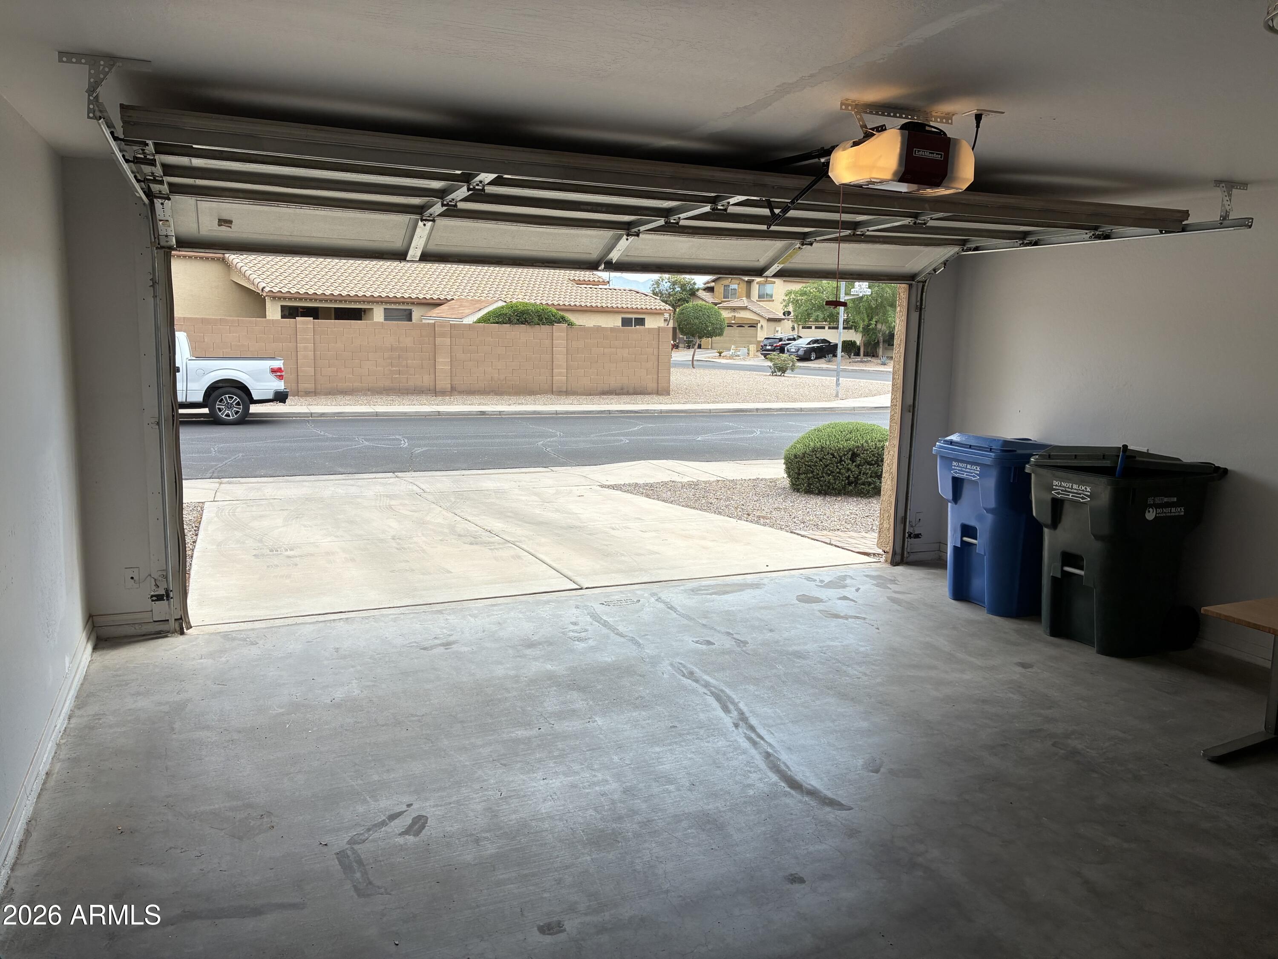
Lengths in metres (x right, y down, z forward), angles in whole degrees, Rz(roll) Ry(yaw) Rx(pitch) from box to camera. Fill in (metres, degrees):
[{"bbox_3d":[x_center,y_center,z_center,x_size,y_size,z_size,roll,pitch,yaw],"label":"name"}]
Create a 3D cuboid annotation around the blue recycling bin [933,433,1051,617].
[{"bbox_3d":[2.374,0.268,6.116,0.830,1.090,0.650,-3,10,-23],"label":"blue recycling bin"}]

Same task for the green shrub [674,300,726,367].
[{"bbox_3d":[3.090,-7.175,47.842,2.552,3.249,2.475,2,9,3],"label":"green shrub"}]

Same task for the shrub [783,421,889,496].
[{"bbox_3d":[2.661,-0.289,11.993,1.622,0.865,1.550,3,9,12],"label":"shrub"}]

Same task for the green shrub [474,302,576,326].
[{"bbox_3d":[-3.368,-3.895,28.253,3.201,2.601,2.700,-3,10,-23],"label":"green shrub"}]

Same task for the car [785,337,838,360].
[{"bbox_3d":[11.919,-8.909,65.238,1.850,1.470,4.850,9,12,41],"label":"car"}]

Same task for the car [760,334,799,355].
[{"bbox_3d":[10.869,-9.479,68.672,1.920,1.700,4.800,9,12,41],"label":"car"}]

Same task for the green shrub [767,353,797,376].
[{"bbox_3d":[6.574,-5.240,43.579,1.362,0.980,1.200,3,9,8],"label":"green shrub"}]

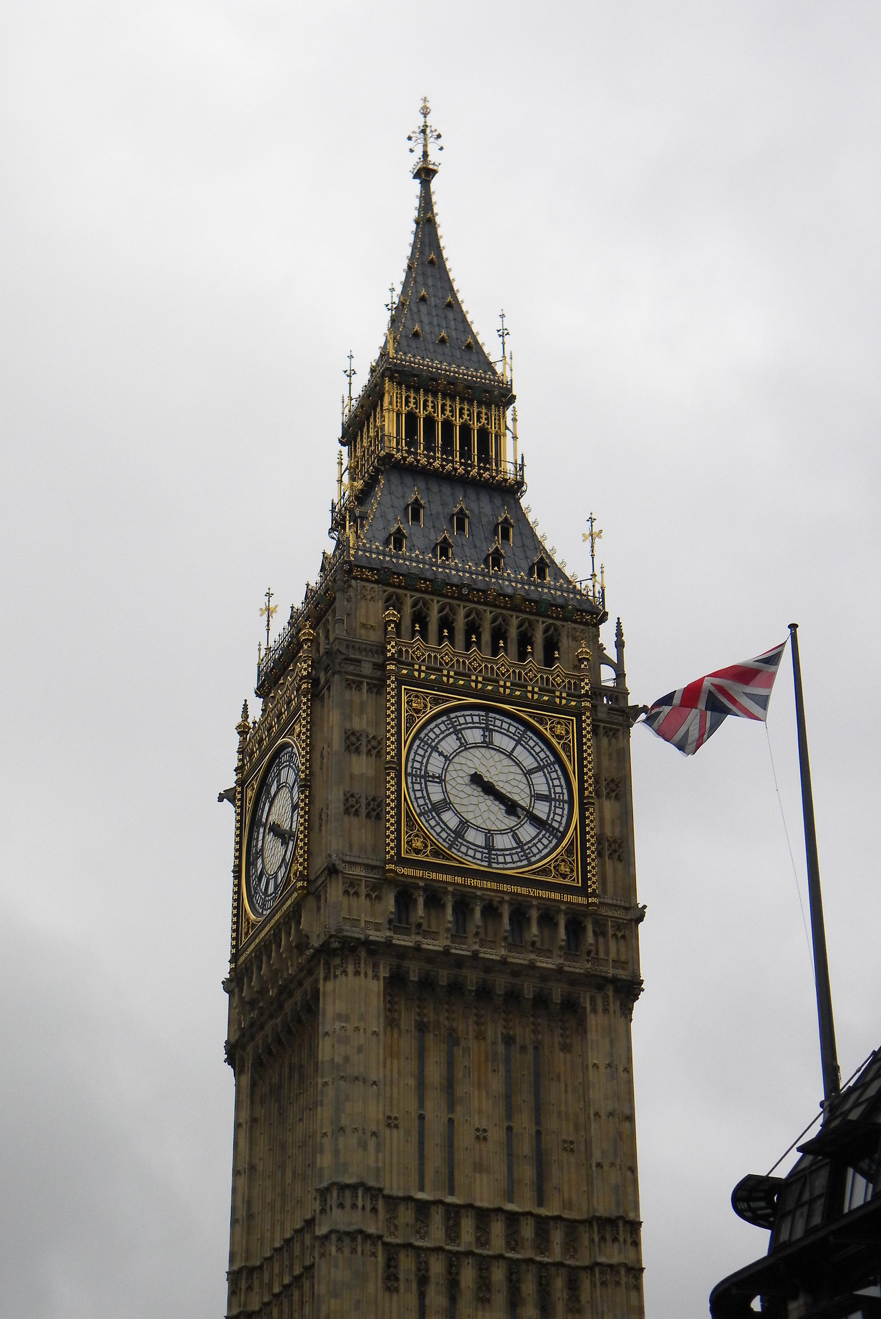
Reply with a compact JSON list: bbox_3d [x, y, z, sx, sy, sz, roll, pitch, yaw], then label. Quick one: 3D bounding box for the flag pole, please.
[{"bbox_3d":[7.738,4.015,53.317,0.300,11.068,0.300,11,-31,-19],"label":"flag pole"}]

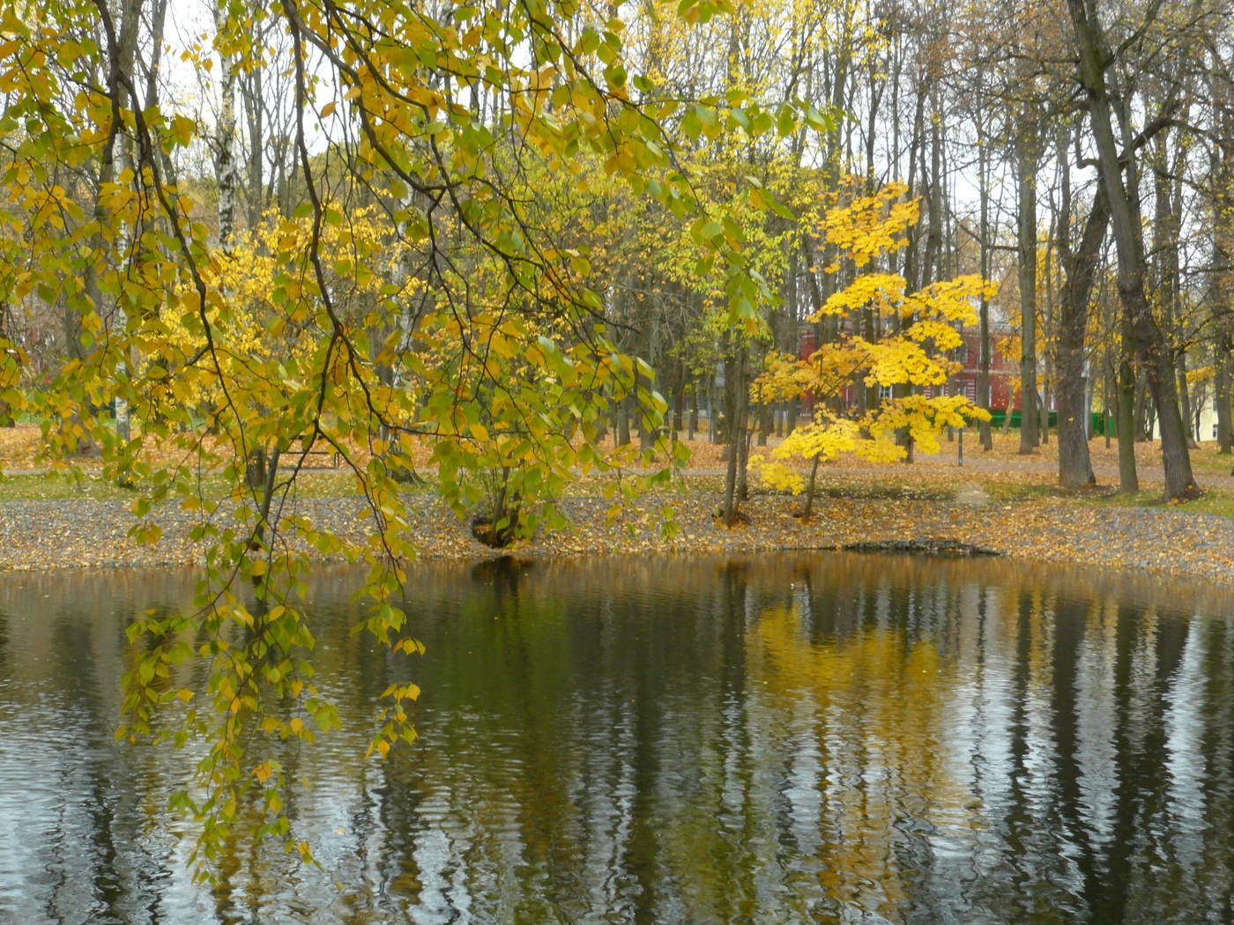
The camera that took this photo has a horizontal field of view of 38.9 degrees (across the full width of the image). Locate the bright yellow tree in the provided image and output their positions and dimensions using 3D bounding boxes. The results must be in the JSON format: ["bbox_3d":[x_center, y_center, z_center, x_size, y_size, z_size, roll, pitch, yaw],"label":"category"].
[{"bbox_3d":[4.360,-1.920,30.000,4.100,5.700,3.800,0,1,0],"label":"bright yellow tree"}]

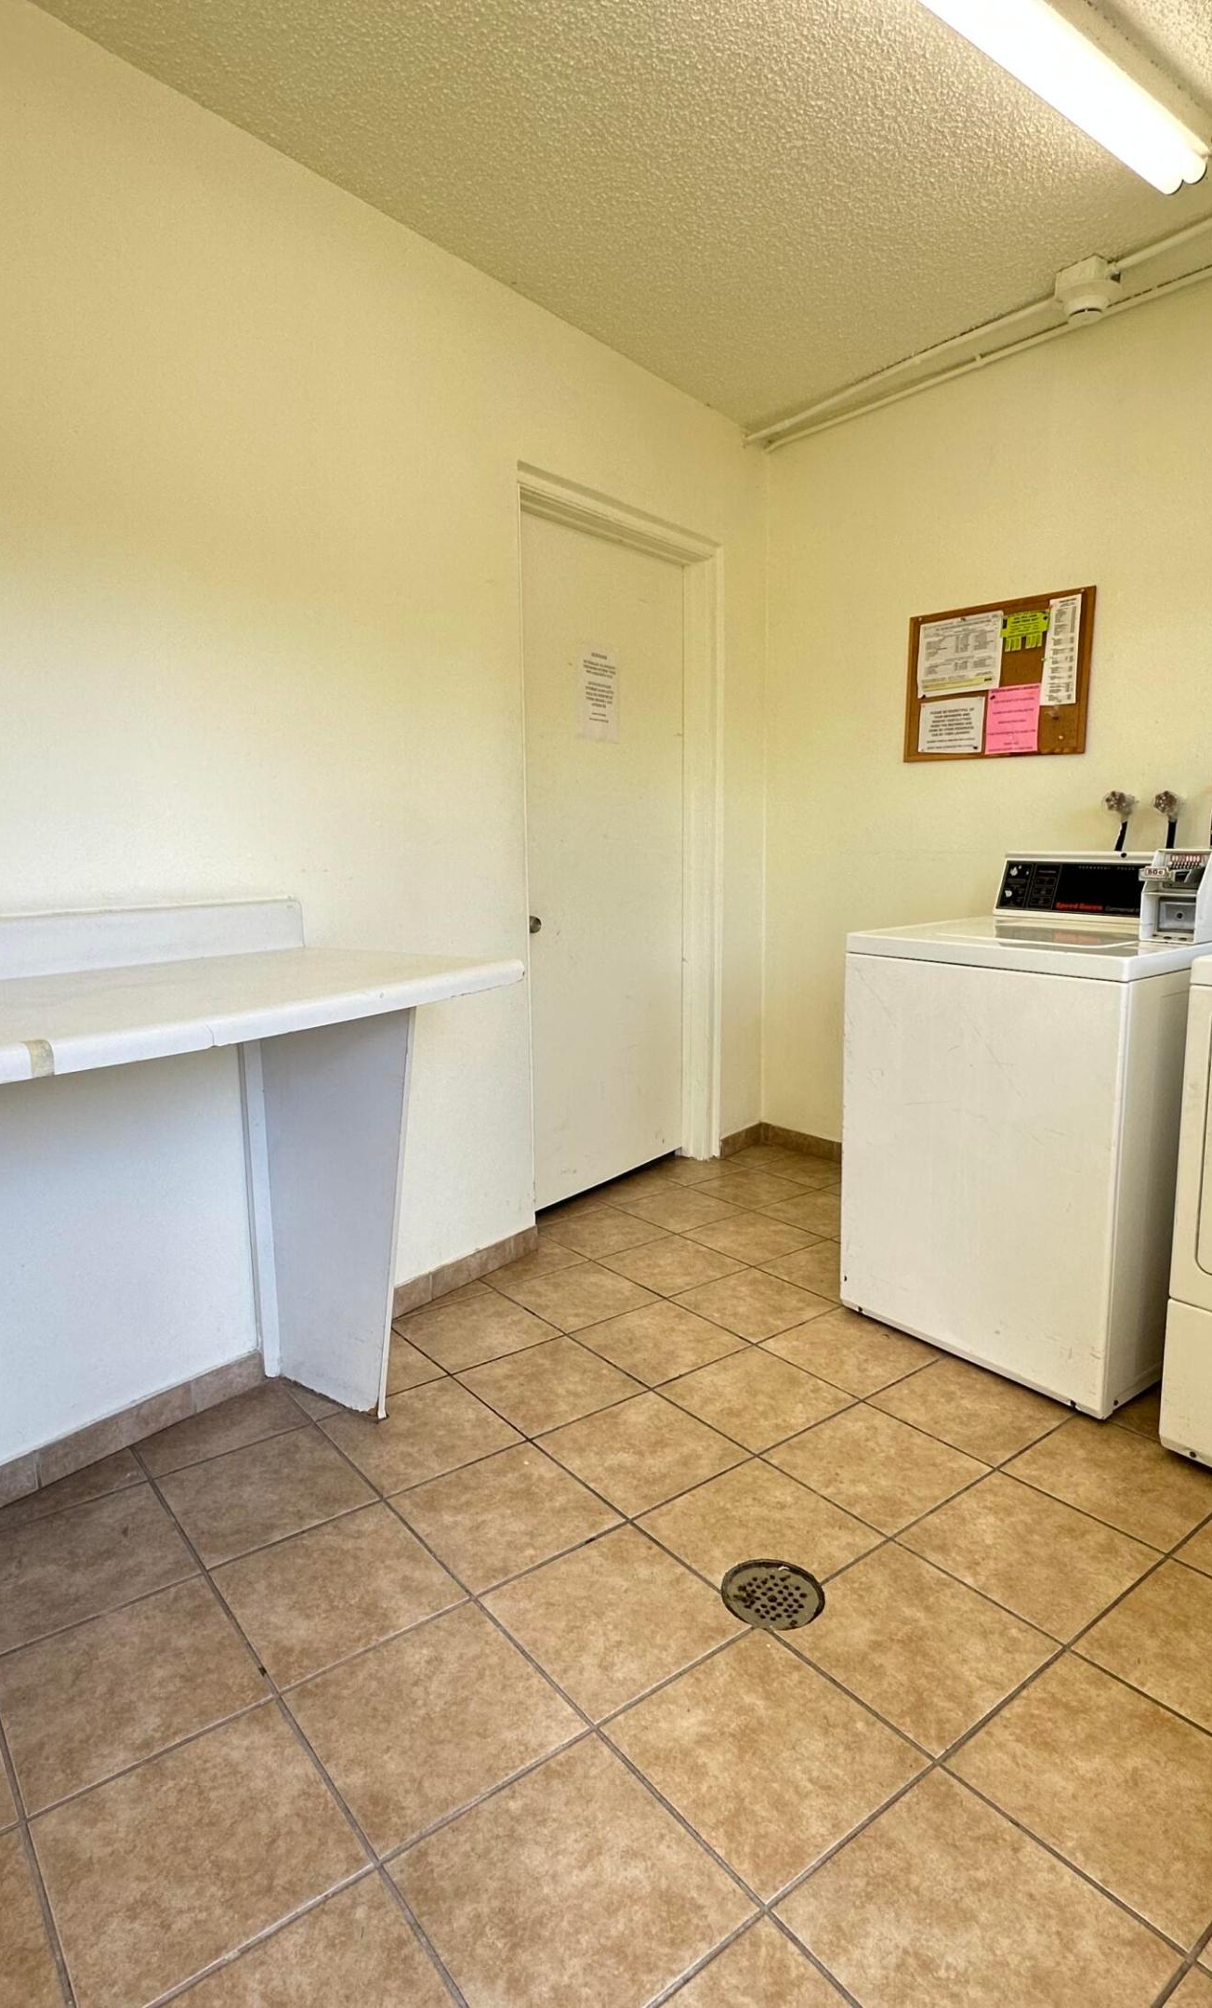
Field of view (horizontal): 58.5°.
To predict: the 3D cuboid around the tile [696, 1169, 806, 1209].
[{"bbox_3d":[0.475,0.603,3.526,0.302,0.010,0.302,-8,12,-37],"label":"tile"}]

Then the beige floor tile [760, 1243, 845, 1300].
[{"bbox_3d":[0.600,0.703,2.822,0.298,0.010,0.298,-7,11,-37],"label":"beige floor tile"}]

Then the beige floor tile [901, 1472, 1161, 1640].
[{"bbox_3d":[0.680,0.880,1.743,0.298,0.010,0.298,-7,11,-37],"label":"beige floor tile"}]

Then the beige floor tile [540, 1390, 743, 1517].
[{"bbox_3d":[0.069,0.850,2.061,0.302,0.010,0.302,-8,12,-37],"label":"beige floor tile"}]

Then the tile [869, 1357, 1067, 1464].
[{"bbox_3d":[0.739,0.818,2.176,0.300,0.010,0.300,-7,12,-37],"label":"tile"}]

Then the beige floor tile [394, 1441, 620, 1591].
[{"bbox_3d":[-0.174,0.884,1.875,0.302,0.010,0.302,-8,12,-37],"label":"beige floor tile"}]

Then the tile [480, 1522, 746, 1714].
[{"bbox_3d":[0.014,0.910,1.621,0.300,0.010,0.300,-7,12,-37],"label":"tile"}]

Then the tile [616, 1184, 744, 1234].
[{"bbox_3d":[0.233,0.629,3.312,0.300,0.010,0.300,-7,12,-37],"label":"tile"}]

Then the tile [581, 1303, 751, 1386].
[{"bbox_3d":[0.120,0.767,2.454,0.298,0.010,0.298,-7,11,-37],"label":"tile"}]

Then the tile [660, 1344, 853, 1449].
[{"bbox_3d":[0.307,0.804,2.217,0.298,0.010,0.298,-7,11,-37],"label":"tile"}]

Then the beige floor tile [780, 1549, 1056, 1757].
[{"bbox_3d":[0.443,0.919,1.568,0.300,0.010,0.300,-7,12,-37],"label":"beige floor tile"}]

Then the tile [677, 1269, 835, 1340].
[{"bbox_3d":[0.367,0.745,2.673,0.302,0.010,0.302,-8,12,-37],"label":"tile"}]

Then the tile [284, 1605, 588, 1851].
[{"bbox_3d":[-0.227,0.937,1.429,0.298,0.010,0.298,-7,11,-37],"label":"tile"}]

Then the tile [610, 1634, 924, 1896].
[{"bbox_3d":[0.201,0.950,1.383,0.300,0.010,0.300,-7,12,-37],"label":"tile"}]

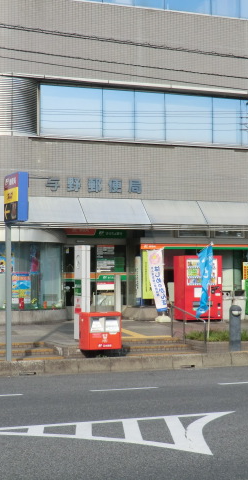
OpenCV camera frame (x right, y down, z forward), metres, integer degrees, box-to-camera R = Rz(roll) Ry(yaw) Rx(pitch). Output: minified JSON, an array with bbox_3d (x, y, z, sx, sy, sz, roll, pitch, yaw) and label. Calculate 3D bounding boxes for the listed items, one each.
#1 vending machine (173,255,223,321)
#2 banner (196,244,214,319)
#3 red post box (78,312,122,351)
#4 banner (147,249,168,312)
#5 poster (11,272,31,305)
[{"bbox_3d":[2.125,1.385,24.790,1.150,1.830,0.745,0,-2,-21],"label":"vending machine"},{"bbox_3d":[1.819,0.926,19.400,0.450,1.620,0.220,0,-2,0],"label":"banner"},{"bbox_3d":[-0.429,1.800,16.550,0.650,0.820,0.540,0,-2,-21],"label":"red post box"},{"bbox_3d":[0.931,1.119,24.000,0.550,1.760,0.200,0,-2,-14],"label":"banner"},{"bbox_3d":[-2.763,1.308,23.428,0.580,0.840,0.030,1,-2,-30],"label":"poster"}]

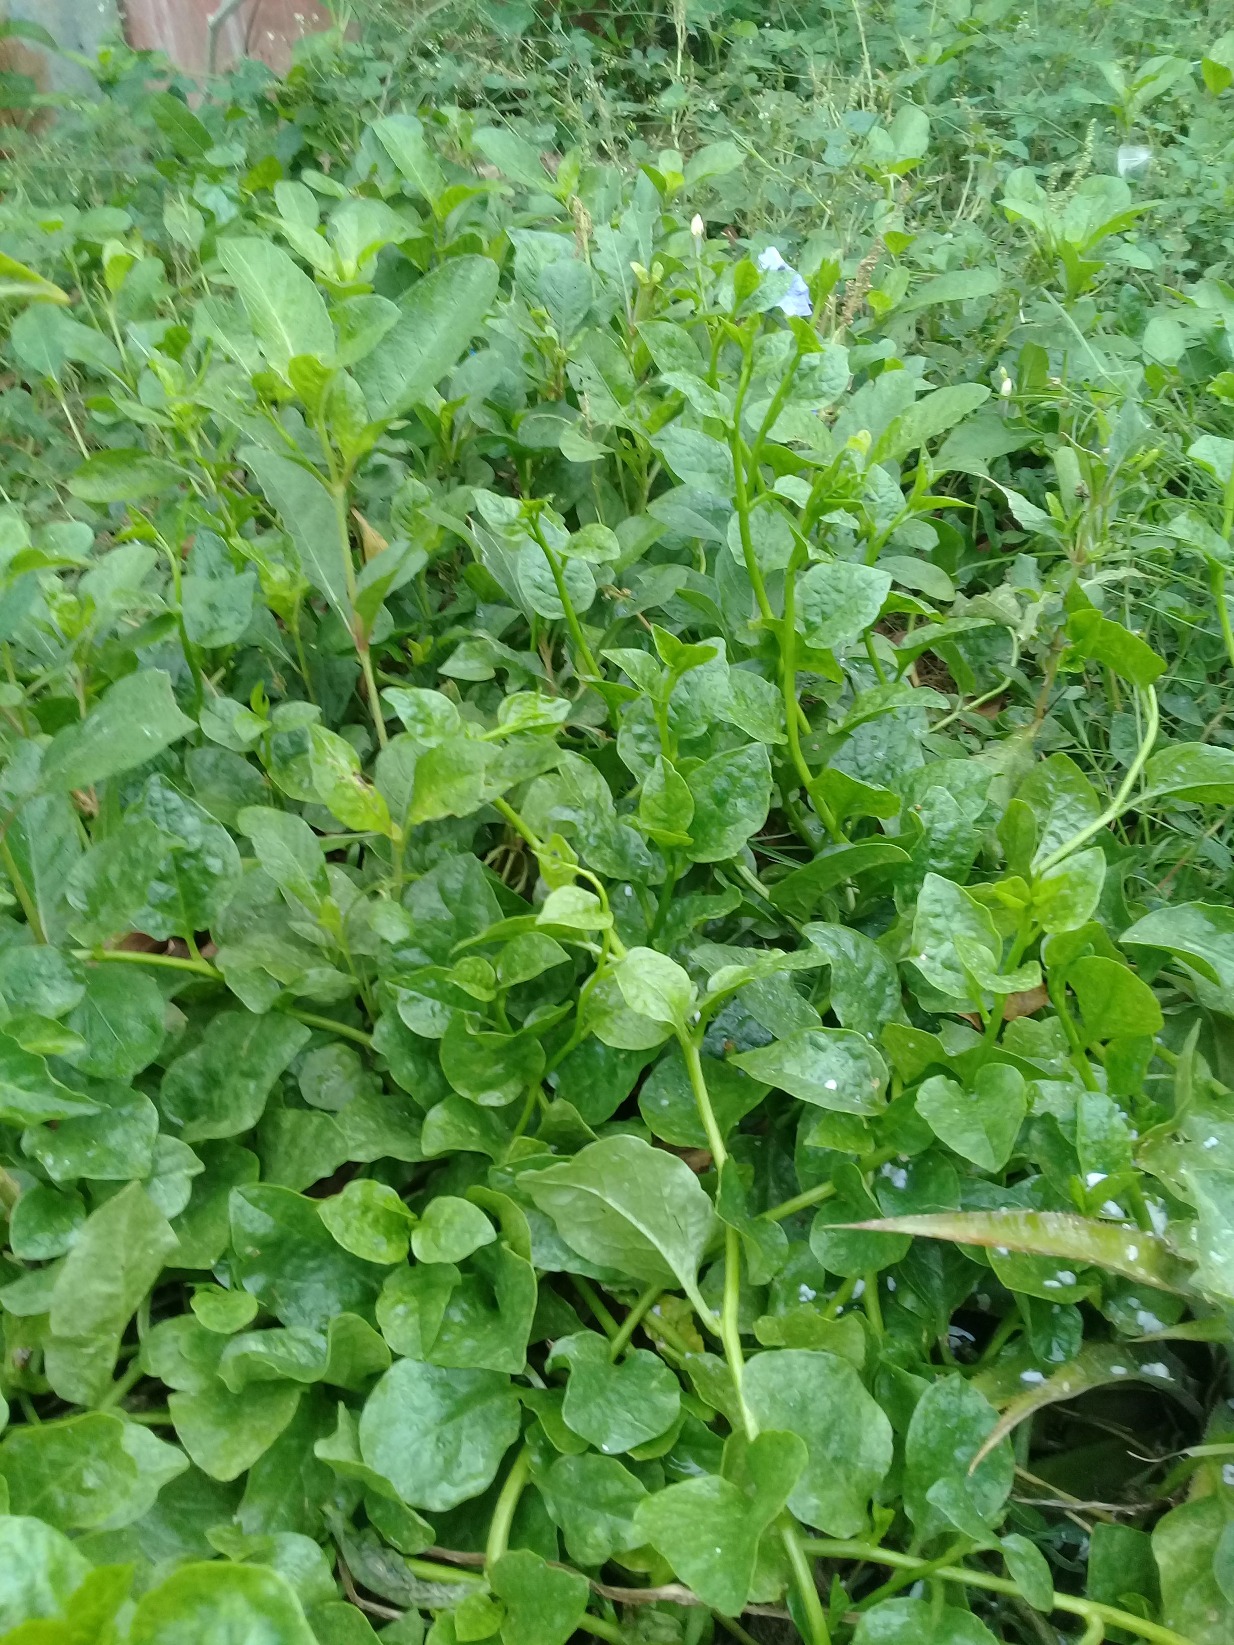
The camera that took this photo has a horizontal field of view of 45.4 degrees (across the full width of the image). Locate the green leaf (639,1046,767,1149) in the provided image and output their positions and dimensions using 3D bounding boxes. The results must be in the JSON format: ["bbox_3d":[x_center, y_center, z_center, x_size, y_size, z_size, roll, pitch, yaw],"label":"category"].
[{"bbox_3d":[0.044,0.136,0.735,0.065,0.015,0.056,-1,70,0],"label":"green leaf"}]

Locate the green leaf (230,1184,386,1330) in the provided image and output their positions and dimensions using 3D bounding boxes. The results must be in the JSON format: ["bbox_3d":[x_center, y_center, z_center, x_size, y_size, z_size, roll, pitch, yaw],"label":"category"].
[{"bbox_3d":[-0.148,0.210,0.710,0.085,0.022,0.060,33,55,11],"label":"green leaf"}]

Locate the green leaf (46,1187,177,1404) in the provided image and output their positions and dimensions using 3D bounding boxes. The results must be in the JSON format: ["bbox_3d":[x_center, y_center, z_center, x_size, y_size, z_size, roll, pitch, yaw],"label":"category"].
[{"bbox_3d":[-0.232,0.217,0.680,0.050,0.020,0.103,17,59,-18],"label":"green leaf"}]

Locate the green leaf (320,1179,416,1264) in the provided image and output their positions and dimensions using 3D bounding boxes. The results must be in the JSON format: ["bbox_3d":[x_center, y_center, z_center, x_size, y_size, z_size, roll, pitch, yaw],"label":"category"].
[{"bbox_3d":[-0.135,0.217,0.800,0.053,0.018,0.044,-2,56,2],"label":"green leaf"}]

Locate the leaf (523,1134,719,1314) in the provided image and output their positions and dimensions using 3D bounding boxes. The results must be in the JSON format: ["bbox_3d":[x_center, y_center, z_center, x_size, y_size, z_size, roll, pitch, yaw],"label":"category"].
[{"bbox_3d":[0.009,0.168,0.630,0.104,0.061,0.020,34,4,-3],"label":"leaf"}]

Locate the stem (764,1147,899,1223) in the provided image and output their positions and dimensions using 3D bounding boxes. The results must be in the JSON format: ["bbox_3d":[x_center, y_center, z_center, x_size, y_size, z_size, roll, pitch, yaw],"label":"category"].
[{"bbox_3d":[0.126,0.210,0.860,0.095,0.011,0.011,-19,0,-25],"label":"stem"}]

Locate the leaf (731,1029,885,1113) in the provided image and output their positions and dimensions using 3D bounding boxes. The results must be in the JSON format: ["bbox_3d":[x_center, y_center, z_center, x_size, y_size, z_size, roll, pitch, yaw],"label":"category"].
[{"bbox_3d":[0.100,0.130,0.770,0.082,0.016,0.052,0,52,2],"label":"leaf"}]

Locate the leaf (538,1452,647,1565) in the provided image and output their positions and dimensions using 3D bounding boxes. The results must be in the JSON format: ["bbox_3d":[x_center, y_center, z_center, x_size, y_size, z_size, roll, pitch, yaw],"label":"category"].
[{"bbox_3d":[-0.011,0.320,0.687,0.063,0.020,0.046,32,59,21],"label":"leaf"}]

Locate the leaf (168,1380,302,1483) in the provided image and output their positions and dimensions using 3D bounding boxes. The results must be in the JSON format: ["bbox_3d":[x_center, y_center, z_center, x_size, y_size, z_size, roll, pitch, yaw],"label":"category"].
[{"bbox_3d":[-0.161,0.249,0.610,0.054,0.015,0.044,5,70,2],"label":"leaf"}]

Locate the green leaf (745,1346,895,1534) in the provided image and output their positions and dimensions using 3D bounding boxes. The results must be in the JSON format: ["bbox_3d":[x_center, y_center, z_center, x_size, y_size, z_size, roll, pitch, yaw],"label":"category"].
[{"bbox_3d":[0.089,0.273,0.650,0.062,0.016,0.082,-15,55,-6],"label":"green leaf"}]

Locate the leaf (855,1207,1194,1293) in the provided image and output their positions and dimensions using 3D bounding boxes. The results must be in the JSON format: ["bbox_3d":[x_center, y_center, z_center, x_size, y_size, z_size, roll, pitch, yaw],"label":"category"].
[{"bbox_3d":[0.201,0.213,0.734,0.176,0.022,0.023,4,59,12],"label":"leaf"}]

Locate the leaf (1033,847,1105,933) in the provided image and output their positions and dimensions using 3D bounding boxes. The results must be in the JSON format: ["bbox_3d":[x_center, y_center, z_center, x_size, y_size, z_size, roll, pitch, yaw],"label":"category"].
[{"bbox_3d":[0.255,0.037,0.830,0.050,0.012,0.036,-45,68,-7],"label":"leaf"}]

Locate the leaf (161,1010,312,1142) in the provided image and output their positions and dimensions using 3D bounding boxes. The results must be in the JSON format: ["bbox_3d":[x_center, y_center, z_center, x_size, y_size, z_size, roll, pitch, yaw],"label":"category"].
[{"bbox_3d":[-0.233,0.155,0.900,0.100,0.025,0.070,-35,67,-26],"label":"leaf"}]

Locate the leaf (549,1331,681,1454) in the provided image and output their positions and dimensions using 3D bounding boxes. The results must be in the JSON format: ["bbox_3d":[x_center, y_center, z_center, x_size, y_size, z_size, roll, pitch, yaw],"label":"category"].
[{"bbox_3d":[-0.001,0.277,0.715,0.061,0.022,0.054,4,56,3],"label":"leaf"}]

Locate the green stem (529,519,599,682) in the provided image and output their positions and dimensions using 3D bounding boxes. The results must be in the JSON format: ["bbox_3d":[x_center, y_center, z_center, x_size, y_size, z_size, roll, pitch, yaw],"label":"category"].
[{"bbox_3d":[-0.042,-0.182,1.205,0.014,0.140,0.014,-21,25,0],"label":"green stem"}]

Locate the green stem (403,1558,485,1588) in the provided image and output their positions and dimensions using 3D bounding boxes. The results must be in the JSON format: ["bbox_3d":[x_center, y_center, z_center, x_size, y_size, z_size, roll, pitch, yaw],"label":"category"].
[{"bbox_3d":[-0.079,0.346,0.679,0.044,0.009,0.009,11,53,5],"label":"green stem"}]

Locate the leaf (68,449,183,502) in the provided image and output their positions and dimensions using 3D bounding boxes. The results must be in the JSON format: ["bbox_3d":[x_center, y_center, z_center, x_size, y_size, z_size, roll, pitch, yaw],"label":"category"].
[{"bbox_3d":[-0.400,-0.282,1.200,0.095,0.016,0.045,-10,81,-14],"label":"leaf"}]

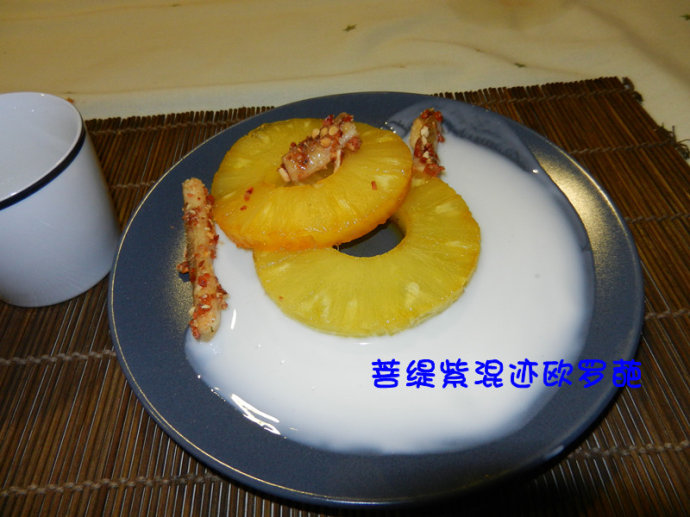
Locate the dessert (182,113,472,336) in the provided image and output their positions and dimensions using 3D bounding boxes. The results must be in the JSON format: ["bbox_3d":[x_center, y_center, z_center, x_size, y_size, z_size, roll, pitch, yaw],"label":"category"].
[{"bbox_3d":[-0.008,-0.027,0.221,0.131,0.029,0.132,-4,51,0],"label":"dessert"}]

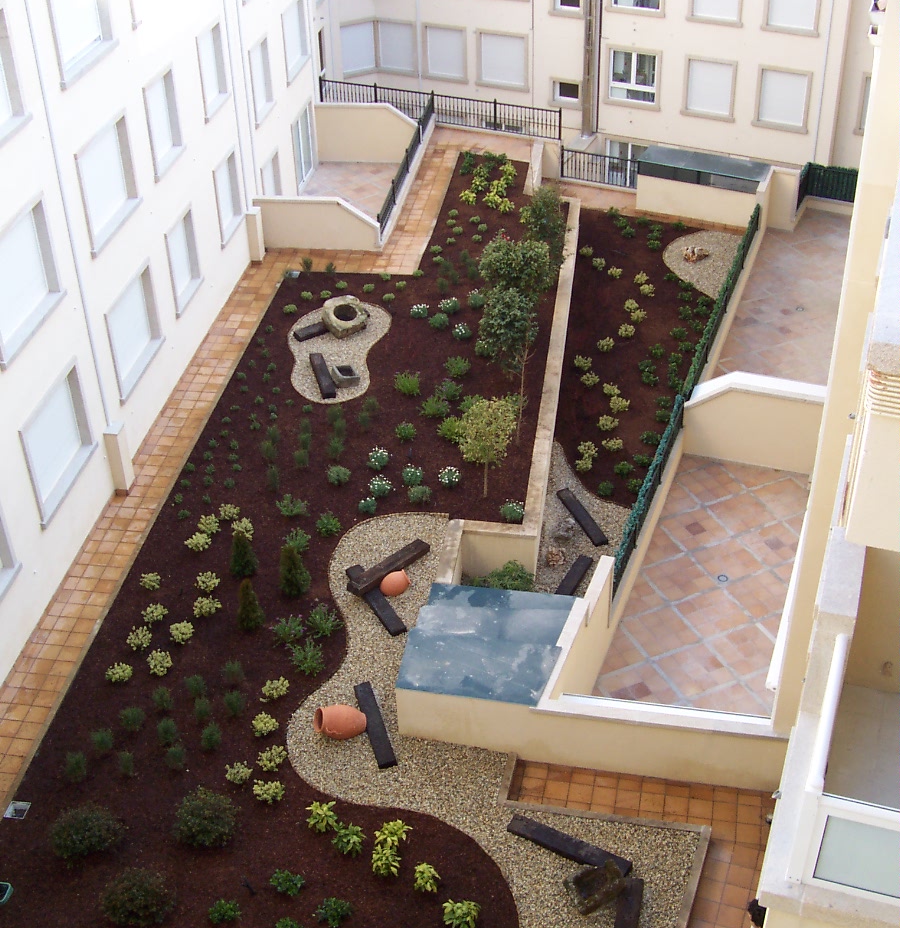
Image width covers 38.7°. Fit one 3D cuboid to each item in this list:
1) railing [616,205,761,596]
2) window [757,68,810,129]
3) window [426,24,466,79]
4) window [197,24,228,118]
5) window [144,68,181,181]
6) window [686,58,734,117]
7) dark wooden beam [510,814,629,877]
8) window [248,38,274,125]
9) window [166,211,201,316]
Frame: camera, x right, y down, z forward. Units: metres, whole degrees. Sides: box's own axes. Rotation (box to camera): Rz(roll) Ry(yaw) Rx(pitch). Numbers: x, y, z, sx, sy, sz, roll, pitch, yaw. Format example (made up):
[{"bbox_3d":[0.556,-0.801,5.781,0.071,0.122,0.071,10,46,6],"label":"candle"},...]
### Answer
[{"bbox_3d":[4.917,-2.060,25.051,0.200,0.748,14.400,10,35,17],"label":"railing"},{"bbox_3d":[9.674,-10.614,37.259,1.357,1.592,0.150,15,38,23],"label":"window"},{"bbox_3d":[-0.121,-13.212,41.107,1.424,1.632,0.160,15,38,23],"label":"window"},{"bbox_3d":[-5.081,-8.334,26.994,0.170,1.610,1.646,2,34,6],"label":"window"},{"bbox_3d":[-5.406,-6.415,24.205,0.150,1.642,1.552,3,35,7],"label":"window"},{"bbox_3d":[7.703,-11.136,37.878,1.416,1.618,0.170,17,38,26],"label":"window"},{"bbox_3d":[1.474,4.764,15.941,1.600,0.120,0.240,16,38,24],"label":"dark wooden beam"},{"bbox_3d":[-4.519,-9.074,30.268,0.170,1.647,1.621,2,34,6],"label":"window"},{"bbox_3d":[-5.335,-4.040,25.512,0.160,1.616,1.440,3,35,7],"label":"window"}]

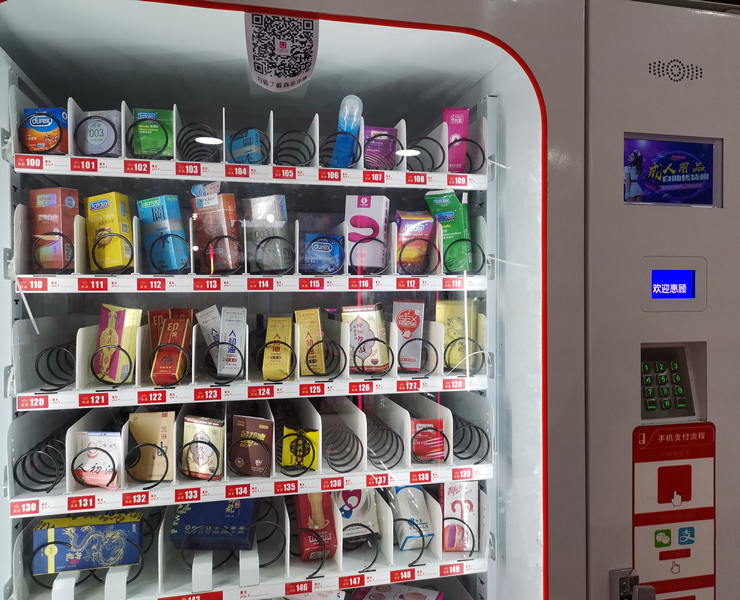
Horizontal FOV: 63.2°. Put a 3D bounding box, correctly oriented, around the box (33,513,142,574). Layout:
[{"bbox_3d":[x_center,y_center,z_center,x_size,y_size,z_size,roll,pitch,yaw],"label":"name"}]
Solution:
[{"bbox_3d":[-0.468,0.407,1.007,0.160,0.072,0.047,0,-1,-14],"label":"box"}]

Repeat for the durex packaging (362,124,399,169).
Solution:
[{"bbox_3d":[0.016,-0.262,1.043,0.059,0.069,0.022,-1,9,-18],"label":"durex packaging"}]

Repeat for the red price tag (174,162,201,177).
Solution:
[{"bbox_3d":[-0.277,-0.199,0.916,0.036,0.018,0.004,0,1,-14],"label":"red price tag"}]

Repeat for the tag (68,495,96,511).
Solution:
[{"bbox_3d":[-0.403,0.284,0.838,0.035,0.018,0.002,0,1,-14],"label":"tag"}]

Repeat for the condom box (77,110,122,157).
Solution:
[{"bbox_3d":[-0.452,-0.277,1.011,0.074,0.073,0.023,0,0,11],"label":"condom box"}]

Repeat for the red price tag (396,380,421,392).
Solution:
[{"bbox_3d":[0.063,0.140,0.977,0.039,0.018,0.002,0,1,-14],"label":"red price tag"}]

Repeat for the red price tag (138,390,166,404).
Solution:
[{"bbox_3d":[-0.329,0.147,0.908,0.040,0.017,0.004,0,1,-14],"label":"red price tag"}]

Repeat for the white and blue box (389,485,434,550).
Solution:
[{"bbox_3d":[0.079,0.419,1.180,0.054,0.055,0.120,0,43,-15],"label":"white and blue box"}]

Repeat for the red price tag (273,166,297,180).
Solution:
[{"bbox_3d":[-0.141,-0.210,1.000,0.039,0.019,0.002,0,0,-14],"label":"red price tag"}]

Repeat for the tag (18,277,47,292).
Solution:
[{"bbox_3d":[-0.512,-0.023,0.911,0.039,0.019,0.002,0,0,-14],"label":"tag"}]

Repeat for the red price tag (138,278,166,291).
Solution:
[{"bbox_3d":[-0.330,-0.023,0.908,0.040,0.018,0.004,0,1,-14],"label":"red price tag"}]

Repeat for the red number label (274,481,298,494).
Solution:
[{"bbox_3d":[-0.129,0.291,0.930,0.036,0.018,0.004,0,1,-14],"label":"red number label"}]

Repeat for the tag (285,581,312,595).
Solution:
[{"bbox_3d":[-0.112,0.453,0.946,0.042,0.018,0.002,0,1,-14],"label":"tag"}]

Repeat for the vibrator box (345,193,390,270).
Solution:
[{"bbox_3d":[-0.006,-0.120,1.073,0.069,0.124,0.042,3,0,16],"label":"vibrator box"}]

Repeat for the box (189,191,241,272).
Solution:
[{"bbox_3d":[-0.255,-0.111,1.006,0.064,0.122,0.034,-4,5,23],"label":"box"}]

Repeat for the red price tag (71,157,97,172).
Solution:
[{"bbox_3d":[-0.459,-0.217,0.966,0.040,0.020,0.002,0,1,-14],"label":"red price tag"}]

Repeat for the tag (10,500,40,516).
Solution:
[{"bbox_3d":[-0.472,0.284,0.822,0.035,0.018,0.002,0,1,-14],"label":"tag"}]

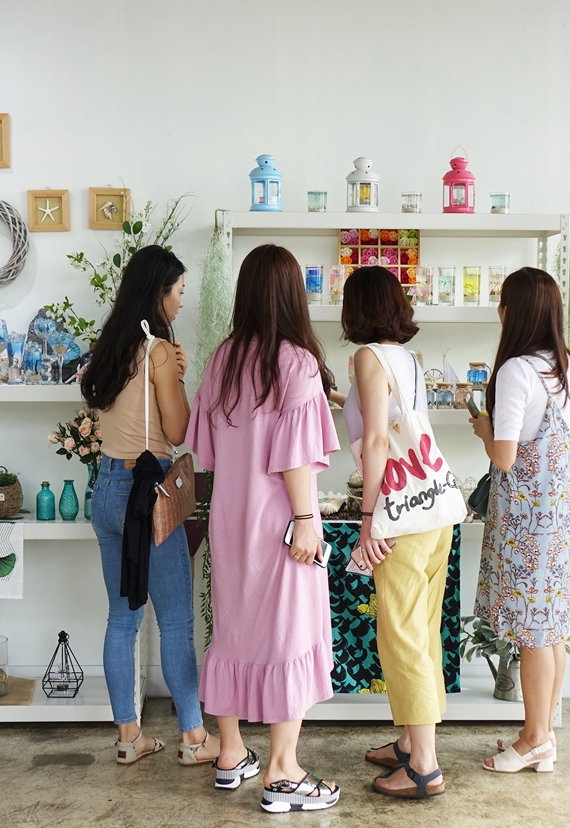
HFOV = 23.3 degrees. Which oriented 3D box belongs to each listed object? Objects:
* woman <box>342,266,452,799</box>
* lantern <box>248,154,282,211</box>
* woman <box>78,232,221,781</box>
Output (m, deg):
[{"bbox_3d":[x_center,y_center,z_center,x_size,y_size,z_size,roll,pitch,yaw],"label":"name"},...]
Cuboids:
[{"bbox_3d":[0.344,0.343,4.217,0.330,1.590,0.440,2,4,33],"label":"woman"},{"bbox_3d":[-0.068,-0.805,4.848,0.118,0.210,0.118,0,3,-2],"label":"lantern"},{"bbox_3d":[-0.437,0.297,4.452,0.430,1.650,0.360,3,4,43],"label":"woman"}]

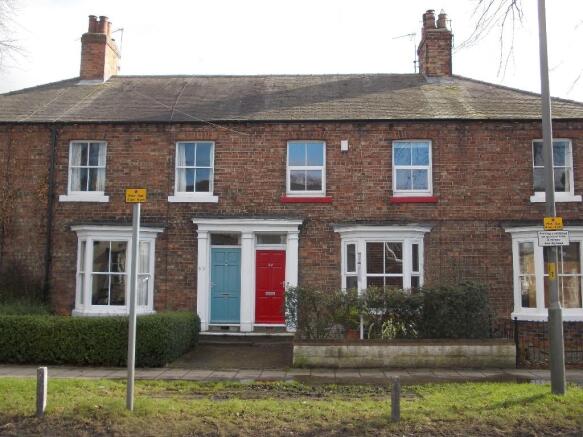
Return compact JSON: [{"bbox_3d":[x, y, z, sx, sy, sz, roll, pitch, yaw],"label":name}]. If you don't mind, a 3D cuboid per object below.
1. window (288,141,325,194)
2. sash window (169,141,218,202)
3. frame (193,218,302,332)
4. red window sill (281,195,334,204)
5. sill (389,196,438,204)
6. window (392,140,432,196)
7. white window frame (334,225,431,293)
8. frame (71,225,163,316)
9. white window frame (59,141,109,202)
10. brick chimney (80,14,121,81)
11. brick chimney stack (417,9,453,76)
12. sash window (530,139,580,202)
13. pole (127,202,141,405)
[{"bbox_3d":[0.399,-1.338,17.151,1.044,1.504,0.130,0,-6,3],"label":"window"},{"bbox_3d":[-2.611,-1.246,17.228,1.346,1.660,0.210,0,-6,3],"label":"sash window"},{"bbox_3d":[-1.131,1.497,16.808,2.869,2.951,0.370,0,-6,2],"label":"frame"},{"bbox_3d":[0.416,-0.480,17.070,1.386,0.177,0.170,0,-6,2],"label":"red window sill"},{"bbox_3d":[3.227,-0.479,16.852,1.265,0.178,0.180,0,-6,3],"label":"sill"},{"bbox_3d":[3.206,-1.324,17.020,1.057,1.511,0.130,0,-6,3],"label":"window"},{"bbox_3d":[2.396,1.345,16.521,2.503,2.253,0.650,0,-6,2],"label":"white window frame"},{"bbox_3d":[-4.669,1.382,16.693,2.438,2.300,0.670,0,-6,2],"label":"frame"},{"bbox_3d":[-5.569,-1.270,17.366,1.373,1.679,0.210,0,-6,3],"label":"white window frame"},{"bbox_3d":[-6.464,-5.604,21.777,0.824,2.391,1.450,0,-6,3],"label":"brick chimney"},{"bbox_3d":[4.806,-5.650,21.396,0.854,2.441,1.300,0,-6,2],"label":"brick chimney stack"},{"bbox_3d":[6.905,-1.253,16.793,1.278,1.684,0.210,0,-6,3],"label":"sash window"},{"bbox_3d":[-2.019,1.089,8.185,0.085,2.663,0.085,0,-6,2],"label":"pole"}]

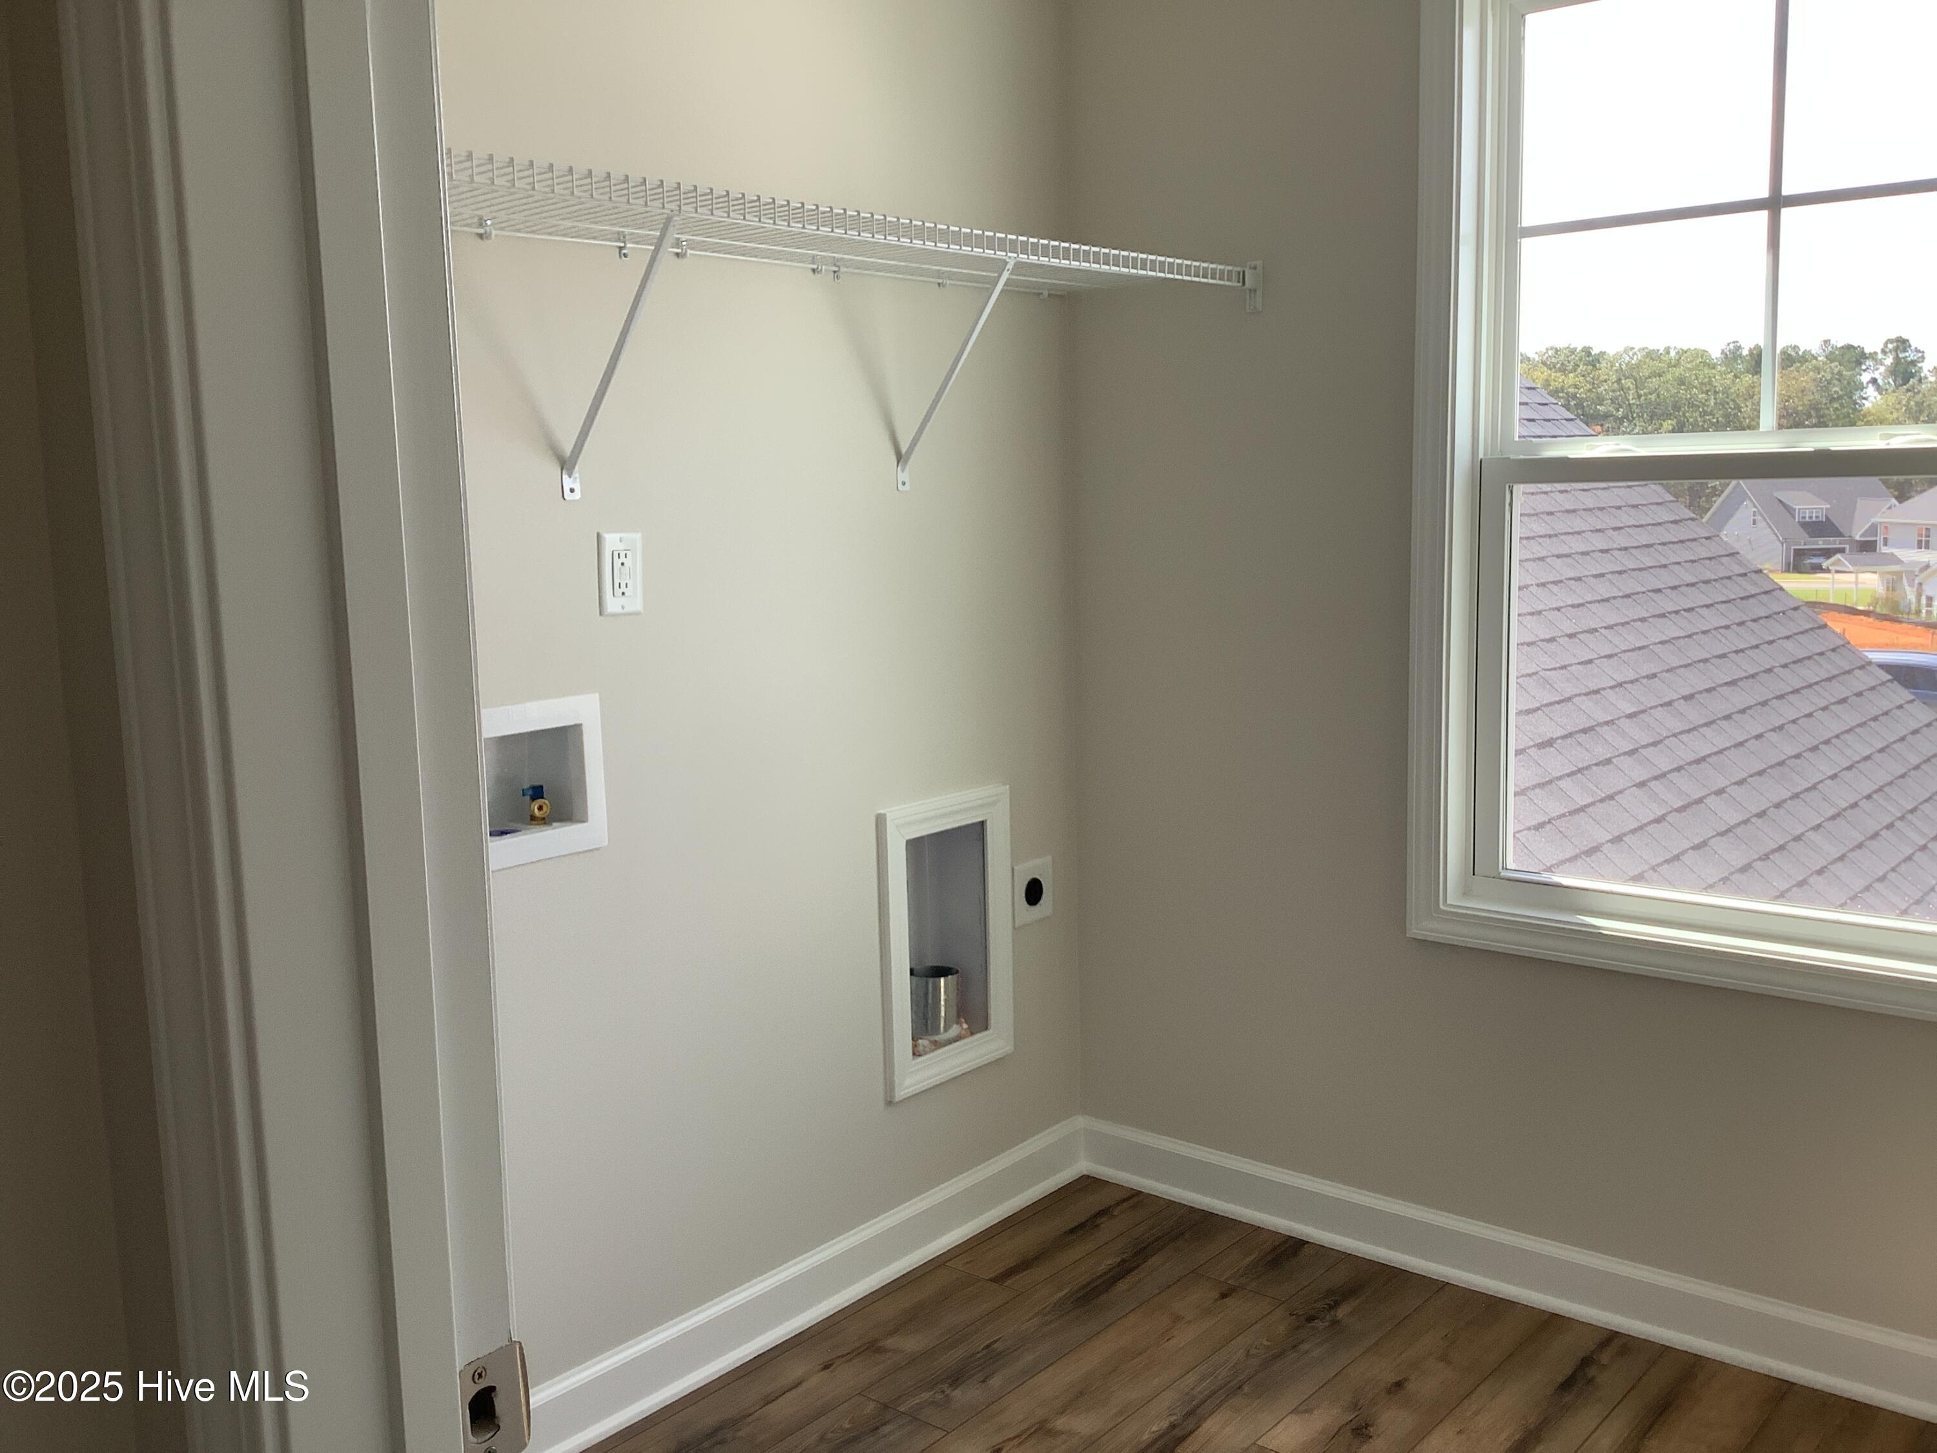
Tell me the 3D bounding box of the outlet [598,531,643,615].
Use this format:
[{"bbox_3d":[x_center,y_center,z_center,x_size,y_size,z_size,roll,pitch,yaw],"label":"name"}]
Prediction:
[{"bbox_3d":[-0.485,-0.214,2.430,0.008,0.115,0.071,5,11,39],"label":"outlet"}]

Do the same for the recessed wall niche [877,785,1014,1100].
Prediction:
[{"bbox_3d":[-0.073,0.367,3.073,0.130,0.499,0.332,5,11,39],"label":"recessed wall niche"}]

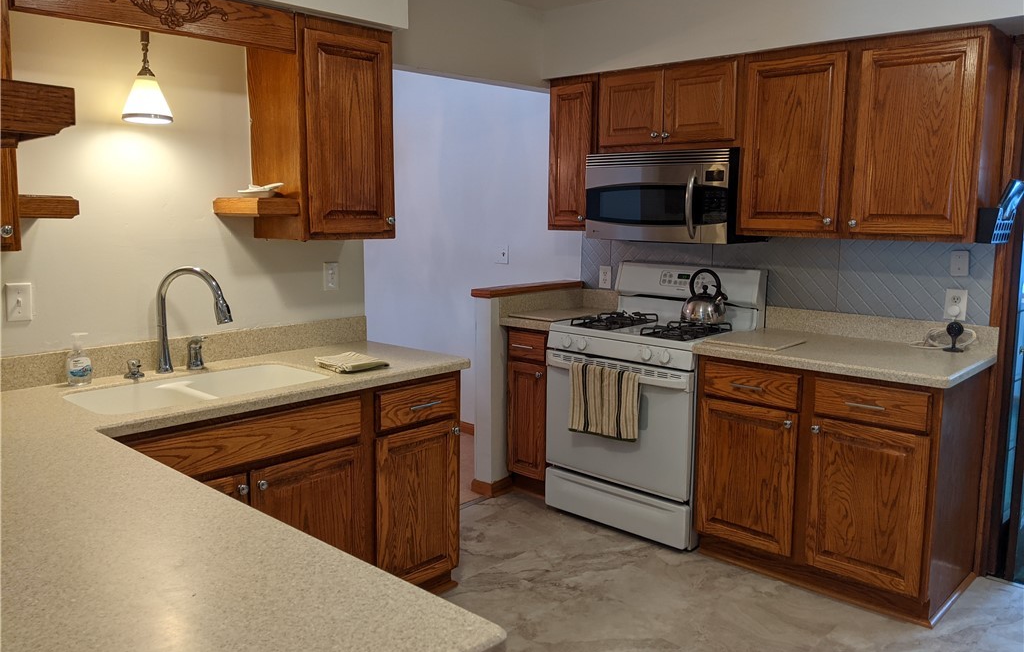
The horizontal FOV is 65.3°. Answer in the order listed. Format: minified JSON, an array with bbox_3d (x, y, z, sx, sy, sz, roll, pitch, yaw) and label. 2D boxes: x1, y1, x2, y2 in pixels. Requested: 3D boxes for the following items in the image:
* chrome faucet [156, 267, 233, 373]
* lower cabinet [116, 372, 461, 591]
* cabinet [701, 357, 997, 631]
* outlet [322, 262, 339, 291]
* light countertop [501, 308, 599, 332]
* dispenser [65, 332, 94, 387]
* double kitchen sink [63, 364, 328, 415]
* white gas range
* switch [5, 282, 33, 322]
[{"bbox_3d":[-1.083,-0.018,2.722,0.275,0.355,0.063,0,8,-2],"label":"chrome faucet"},{"bbox_3d":[-0.864,0.618,2.761,0.625,0.851,1.301,8,11,42],"label":"lower cabinet"},{"bbox_3d":[1.327,0.549,3.270,0.929,0.851,0.675,8,11,42],"label":"cabinet"},{"bbox_3d":[-0.732,-0.200,3.258,0.012,0.116,0.071,8,11,42],"label":"outlet"},{"bbox_3d":[0.282,-0.031,4.164,0.338,0.035,0.680,8,11,42],"label":"light countertop"},{"bbox_3d":[-1.376,0.106,2.537,0.077,0.166,0.046,-8,11,-43],"label":"dispenser"},{"bbox_3d":[-0.984,0.283,2.543,0.386,0.187,0.729,8,11,42],"label":"double kitchen sink"},{"bbox_3d":[0.673,0.310,3.809,0.784,1.161,0.695,8,11,42],"label":"white gas range"},{"bbox_3d":[-1.500,-0.071,2.438,0.016,0.117,0.071,8,11,42],"label":"switch"}]

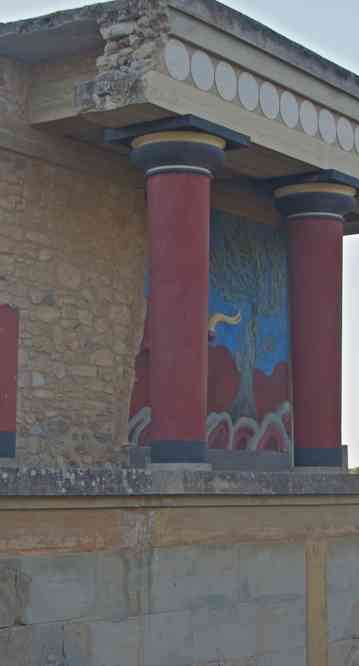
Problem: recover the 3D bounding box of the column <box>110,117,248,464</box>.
[{"bbox_3d":[-0.012,-0.308,10.250,0.884,2.850,0.827,-6,-9,39],"label":"column"}]

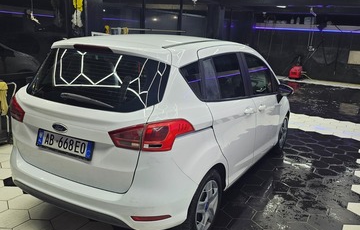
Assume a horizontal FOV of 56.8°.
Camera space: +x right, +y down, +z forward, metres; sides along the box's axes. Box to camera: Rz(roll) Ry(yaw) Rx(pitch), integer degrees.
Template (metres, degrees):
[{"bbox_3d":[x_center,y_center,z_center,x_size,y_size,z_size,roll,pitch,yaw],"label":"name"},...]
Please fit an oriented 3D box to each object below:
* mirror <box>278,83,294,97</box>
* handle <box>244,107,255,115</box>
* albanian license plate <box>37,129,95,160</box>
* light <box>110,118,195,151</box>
[{"bbox_3d":[1.215,-0.303,3.805,0.190,0.140,0.120,10,15,28],"label":"mirror"},{"bbox_3d":[0.630,-0.039,2.985,0.050,0.045,0.200,10,15,28],"label":"handle"},{"bbox_3d":[-0.787,0.198,2.260,0.530,0.125,0.020,10,3,28],"label":"albanian license plate"},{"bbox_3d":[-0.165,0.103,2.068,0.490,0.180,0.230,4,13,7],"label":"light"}]

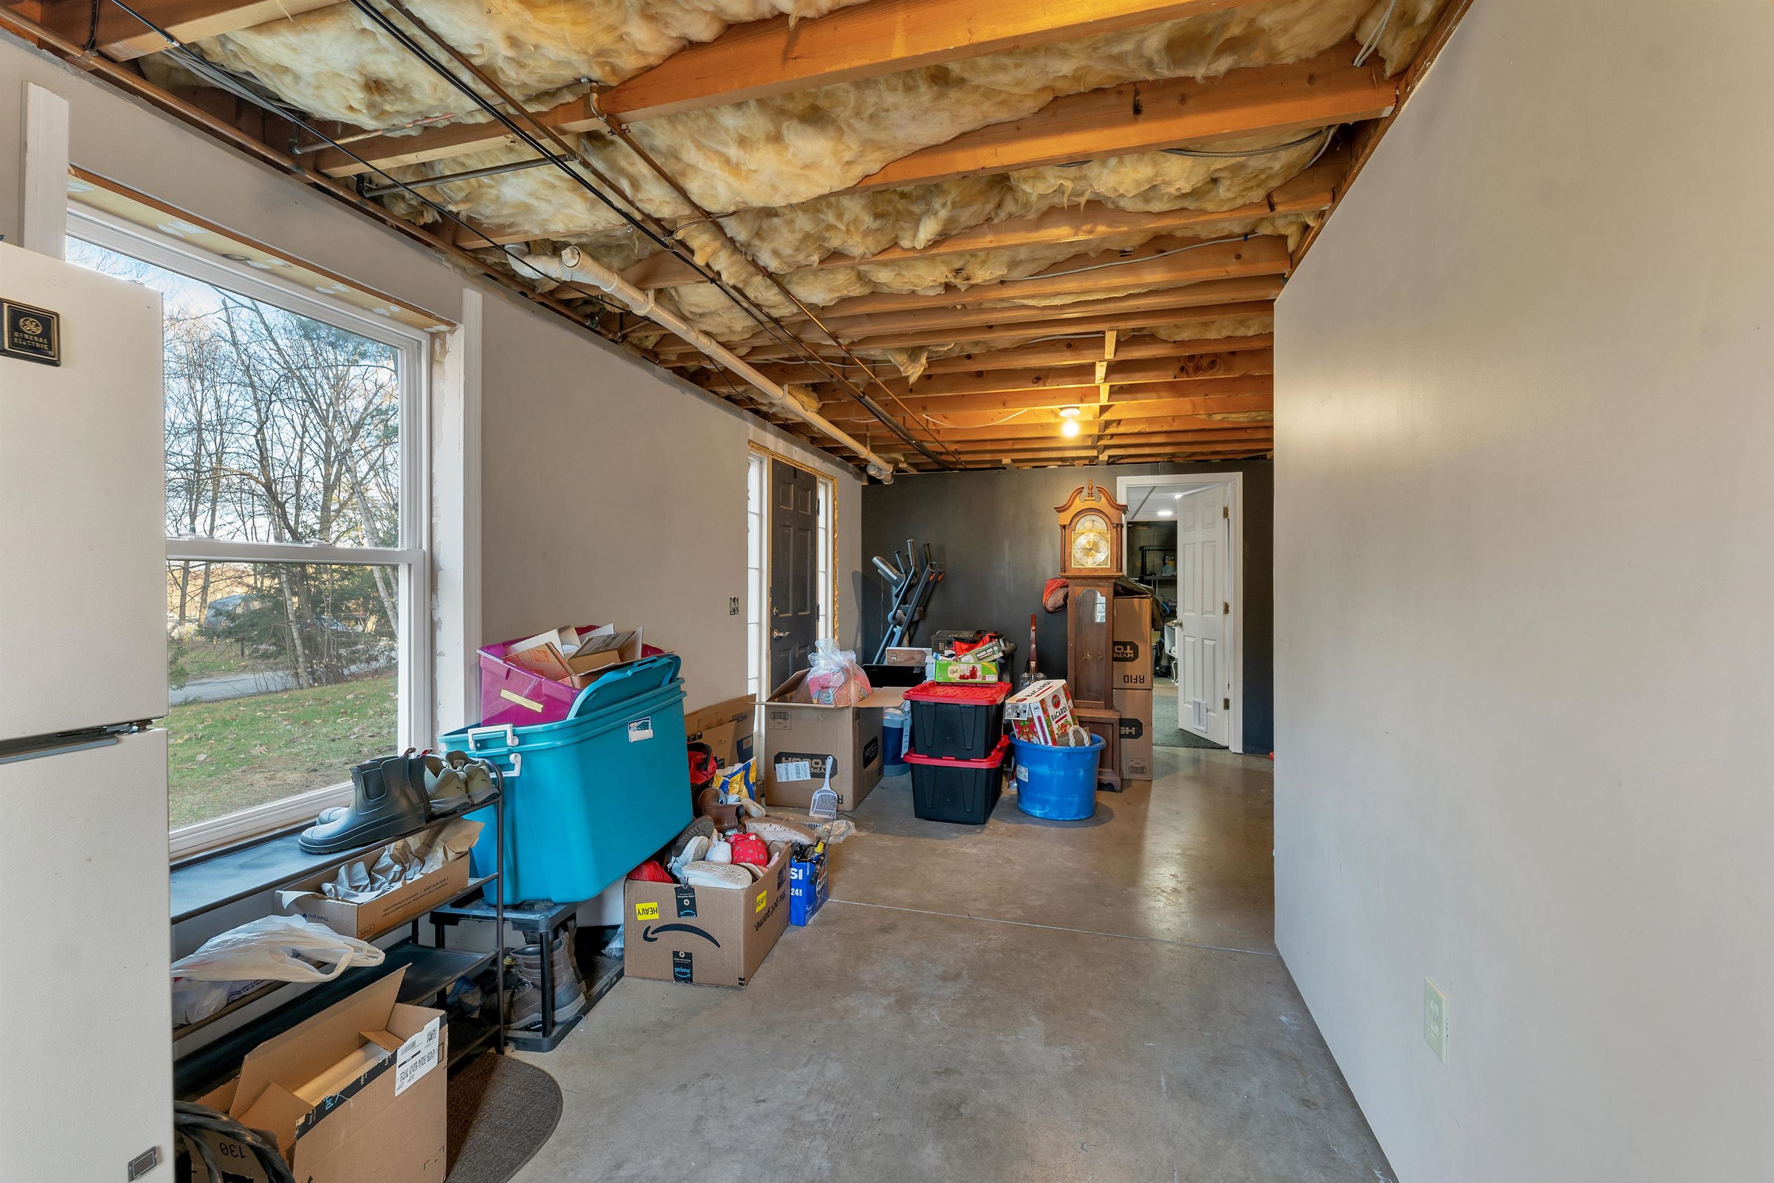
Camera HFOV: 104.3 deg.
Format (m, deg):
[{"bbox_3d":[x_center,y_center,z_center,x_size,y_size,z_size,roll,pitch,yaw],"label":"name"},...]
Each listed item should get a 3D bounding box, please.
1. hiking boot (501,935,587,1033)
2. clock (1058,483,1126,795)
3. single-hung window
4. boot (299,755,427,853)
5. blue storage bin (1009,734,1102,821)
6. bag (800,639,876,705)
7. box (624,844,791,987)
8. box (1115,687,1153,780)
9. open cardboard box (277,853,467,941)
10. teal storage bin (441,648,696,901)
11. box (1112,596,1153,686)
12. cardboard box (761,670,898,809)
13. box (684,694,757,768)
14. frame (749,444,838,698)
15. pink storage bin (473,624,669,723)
[{"bbox_3d":[-0.993,1.101,1.962,0.260,0.210,0.110,0,1,-17],"label":"hiking boot"},{"bbox_3d":[1.403,0.279,4.741,0.465,2.072,0.280,0,1,19],"label":"clock"},{"bbox_3d":[-1.564,-0.105,1.754,0.091,1.381,0.847,1,1,15],"label":"single-hung window"},{"bbox_3d":[-1.246,0.493,1.664,0.105,0.190,0.262,1,1,38],"label":"boot"},{"bbox_3d":[0.973,1.032,3.948,0.534,0.413,0.534,1,1,15],"label":"blue storage bin"},{"bbox_3d":[-0.321,0.536,4.374,0.440,0.430,0.360,0,1,16],"label":"bag"},{"bbox_3d":[-0.645,1.168,2.582,0.430,0.335,0.465,0,1,10],"label":"box"},{"bbox_3d":[1.588,0.934,4.885,0.494,0.590,0.665,1,1,15],"label":"box"},{"bbox_3d":[-1.307,0.765,1.781,0.250,0.087,0.315,0,1,16],"label":"open cardboard box"},{"bbox_3d":[-0.976,0.593,2.248,0.433,0.554,0.736,-3,0,11],"label":"teal storage bin"},{"bbox_3d":[1.667,0.356,5.156,0.550,0.635,0.620,0,1,16],"label":"box"},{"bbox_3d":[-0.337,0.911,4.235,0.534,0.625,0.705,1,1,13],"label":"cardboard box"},{"bbox_3d":[-0.838,0.912,3.558,0.141,0.625,0.826,1,1,15],"label":"box"},{"bbox_3d":[-0.627,0.169,4.818,0.131,2.086,1.542,1,1,15],"label":"frame"},{"bbox_3d":[-1.131,0.385,2.546,0.390,0.310,0.550,14,9,13],"label":"pink storage bin"}]

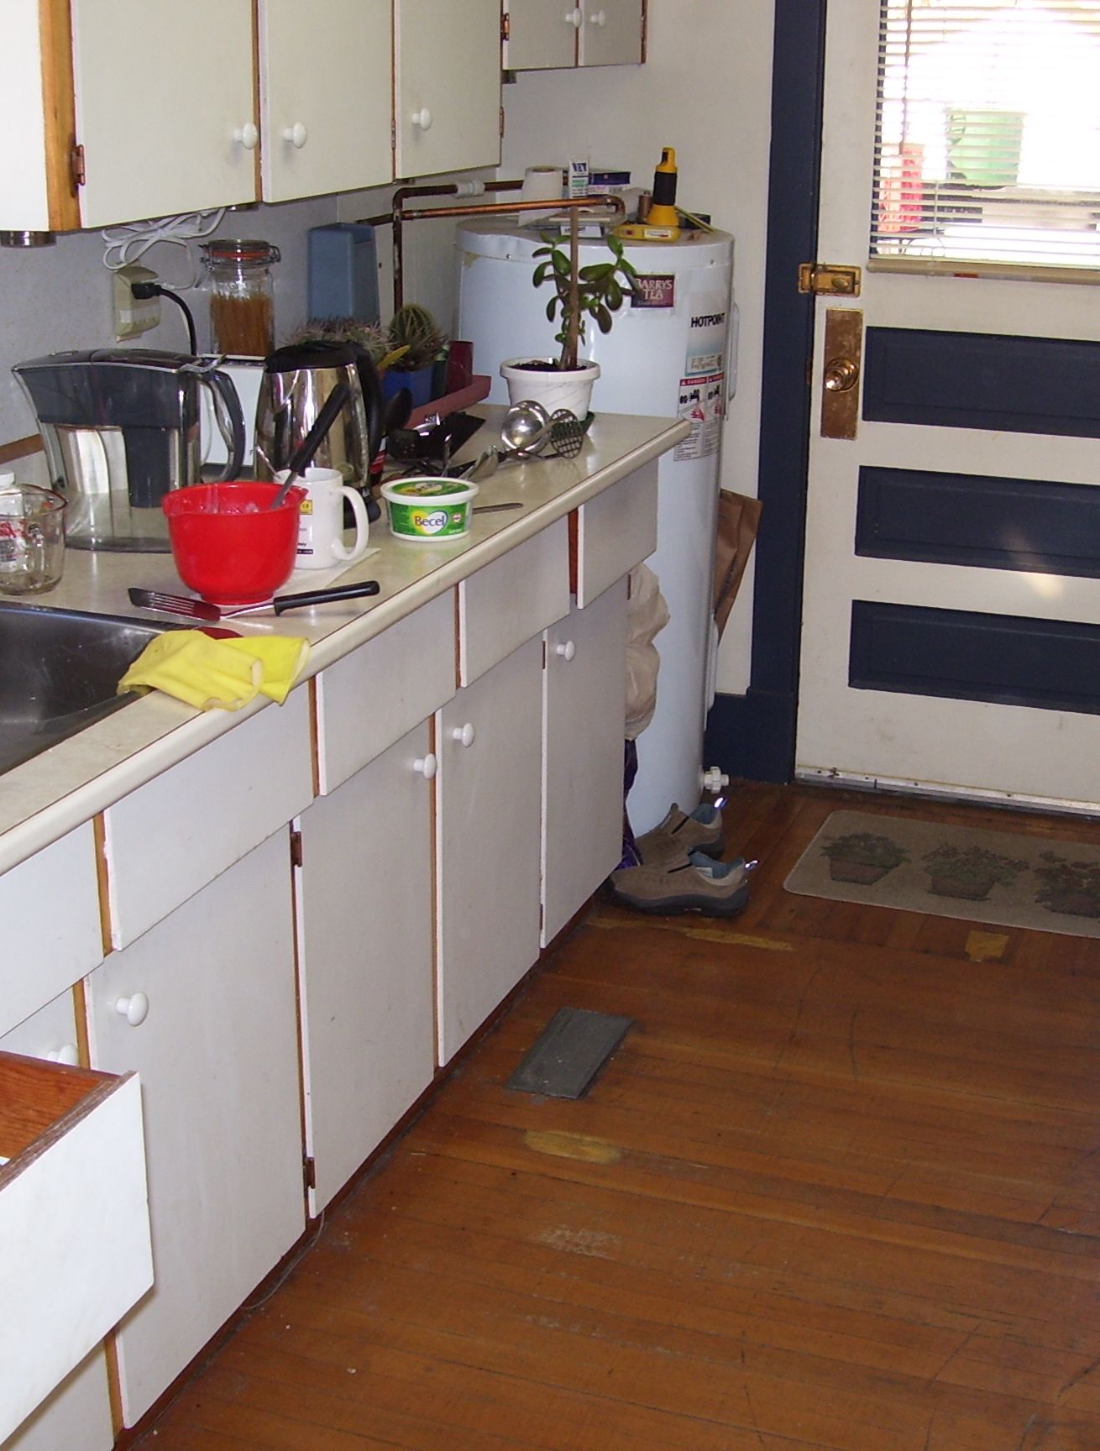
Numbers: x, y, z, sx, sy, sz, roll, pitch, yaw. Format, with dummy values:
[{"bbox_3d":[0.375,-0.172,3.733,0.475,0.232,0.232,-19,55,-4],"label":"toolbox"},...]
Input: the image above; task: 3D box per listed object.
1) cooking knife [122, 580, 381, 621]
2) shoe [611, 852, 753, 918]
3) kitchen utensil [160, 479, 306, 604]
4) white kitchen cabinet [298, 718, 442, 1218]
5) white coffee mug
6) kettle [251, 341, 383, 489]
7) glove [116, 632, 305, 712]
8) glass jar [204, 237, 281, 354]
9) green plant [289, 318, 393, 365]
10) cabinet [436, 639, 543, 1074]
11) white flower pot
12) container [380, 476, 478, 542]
[{"bbox_3d":[-0.371,-0.162,2.486,0.325,0.042,0.070,3,19,9],"label":"cooking knife"},{"bbox_3d":[0.236,0.289,3.789,0.278,0.110,0.105,4,19,9],"label":"shoe"},{"bbox_3d":[-0.387,-0.224,2.505,0.180,0.125,0.168,0,19,0],"label":"kitchen utensil"},{"bbox_3d":[-0.492,0.281,2.786,0.550,0.557,0.401,7,20,19],"label":"white kitchen cabinet"},{"bbox_3d":[-0.307,-0.279,2.702,0.122,0.117,0.088,-2,19,-6],"label":"white coffee mug"},{"bbox_3d":[-0.320,-0.417,2.859,0.160,0.243,0.215,17,25,40],"label":"kettle"},{"bbox_3d":[-0.375,-0.057,2.224,0.165,0.065,0.230,7,20,19],"label":"glove"},{"bbox_3d":[-0.492,-0.683,3.218,0.112,0.185,0.105,-3,19,-9],"label":"glass jar"},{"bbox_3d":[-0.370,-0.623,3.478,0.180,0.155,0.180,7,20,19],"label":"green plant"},{"bbox_3d":[-0.327,0.155,3.328,0.500,0.612,0.450,7,20,19],"label":"cabinet"},{"bbox_3d":[-0.001,-0.610,3.669,0.180,0.097,0.180,0,19,0],"label":"white flower pot"},{"bbox_3d":[-0.169,-0.302,2.826,0.137,0.065,0.137,-1,19,-3],"label":"container"}]

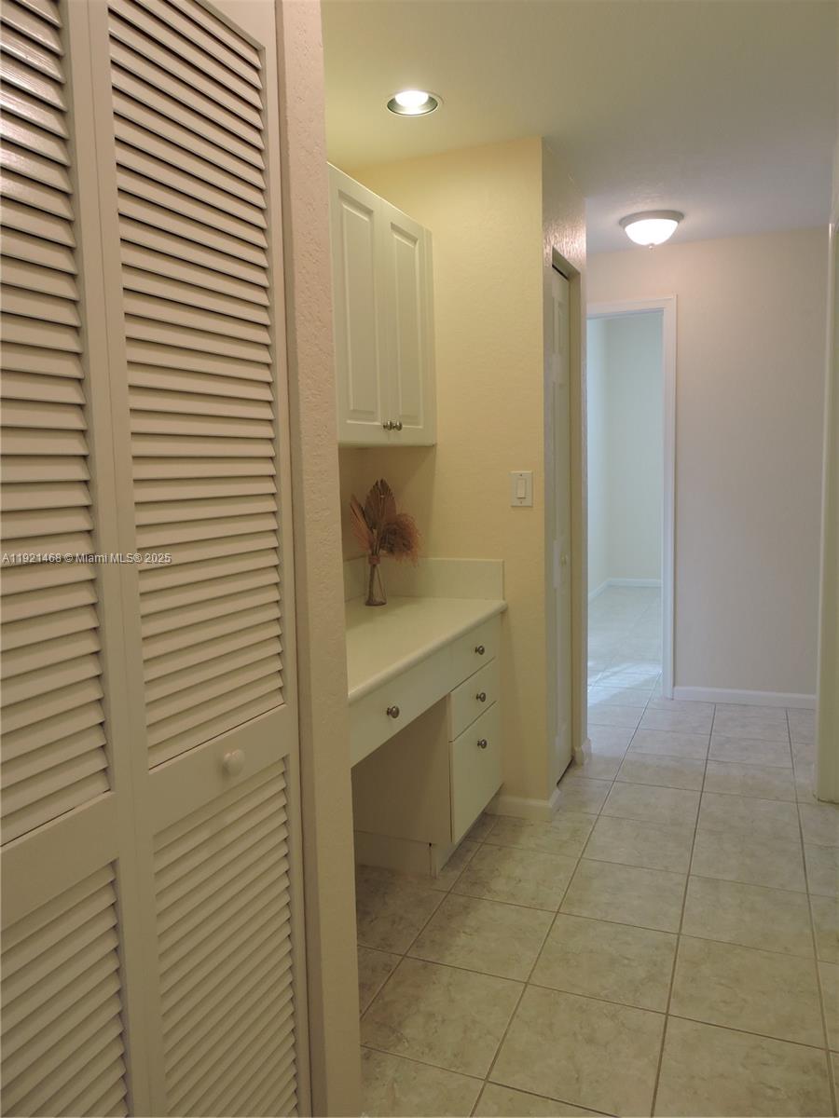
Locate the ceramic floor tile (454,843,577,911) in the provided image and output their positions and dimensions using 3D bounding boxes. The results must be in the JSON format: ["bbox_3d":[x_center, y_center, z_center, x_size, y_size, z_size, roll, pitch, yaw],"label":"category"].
[{"bbox_3d":[0.317,1.018,2.495,0.334,0.010,0.334,0,7,23],"label":"ceramic floor tile"}]

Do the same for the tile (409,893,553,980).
[{"bbox_3d":[0.184,1.056,2.180,0.331,0.010,0.331,0,7,23],"label":"tile"}]

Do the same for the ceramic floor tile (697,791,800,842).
[{"bbox_3d":[1.201,0.941,2.835,0.331,0.010,0.331,0,7,23],"label":"ceramic floor tile"}]

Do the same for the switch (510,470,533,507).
[{"bbox_3d":[0.360,-0.247,2.738,0.078,0.122,0.010,0,7,23],"label":"switch"}]

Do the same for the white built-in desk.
[{"bbox_3d":[-0.197,0.562,2.342,0.580,0.964,1.360,0,7,23],"label":"white built-in desk"}]

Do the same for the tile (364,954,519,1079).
[{"bbox_3d":[0.051,1.097,1.876,0.334,0.010,0.334,0,7,23],"label":"tile"}]

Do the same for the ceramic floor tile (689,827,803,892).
[{"bbox_3d":[1.073,0.984,2.537,0.334,0.010,0.334,0,7,23],"label":"ceramic floor tile"}]

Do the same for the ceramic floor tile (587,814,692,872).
[{"bbox_3d":[0.762,0.981,2.671,0.334,0.010,0.334,0,7,23],"label":"ceramic floor tile"}]

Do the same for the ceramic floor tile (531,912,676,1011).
[{"bbox_3d":[0.496,1.060,2.052,0.334,0.010,0.334,0,7,23],"label":"ceramic floor tile"}]

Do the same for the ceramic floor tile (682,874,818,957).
[{"bbox_3d":[0.936,1.021,2.220,0.331,0.010,0.331,0,7,23],"label":"ceramic floor tile"}]

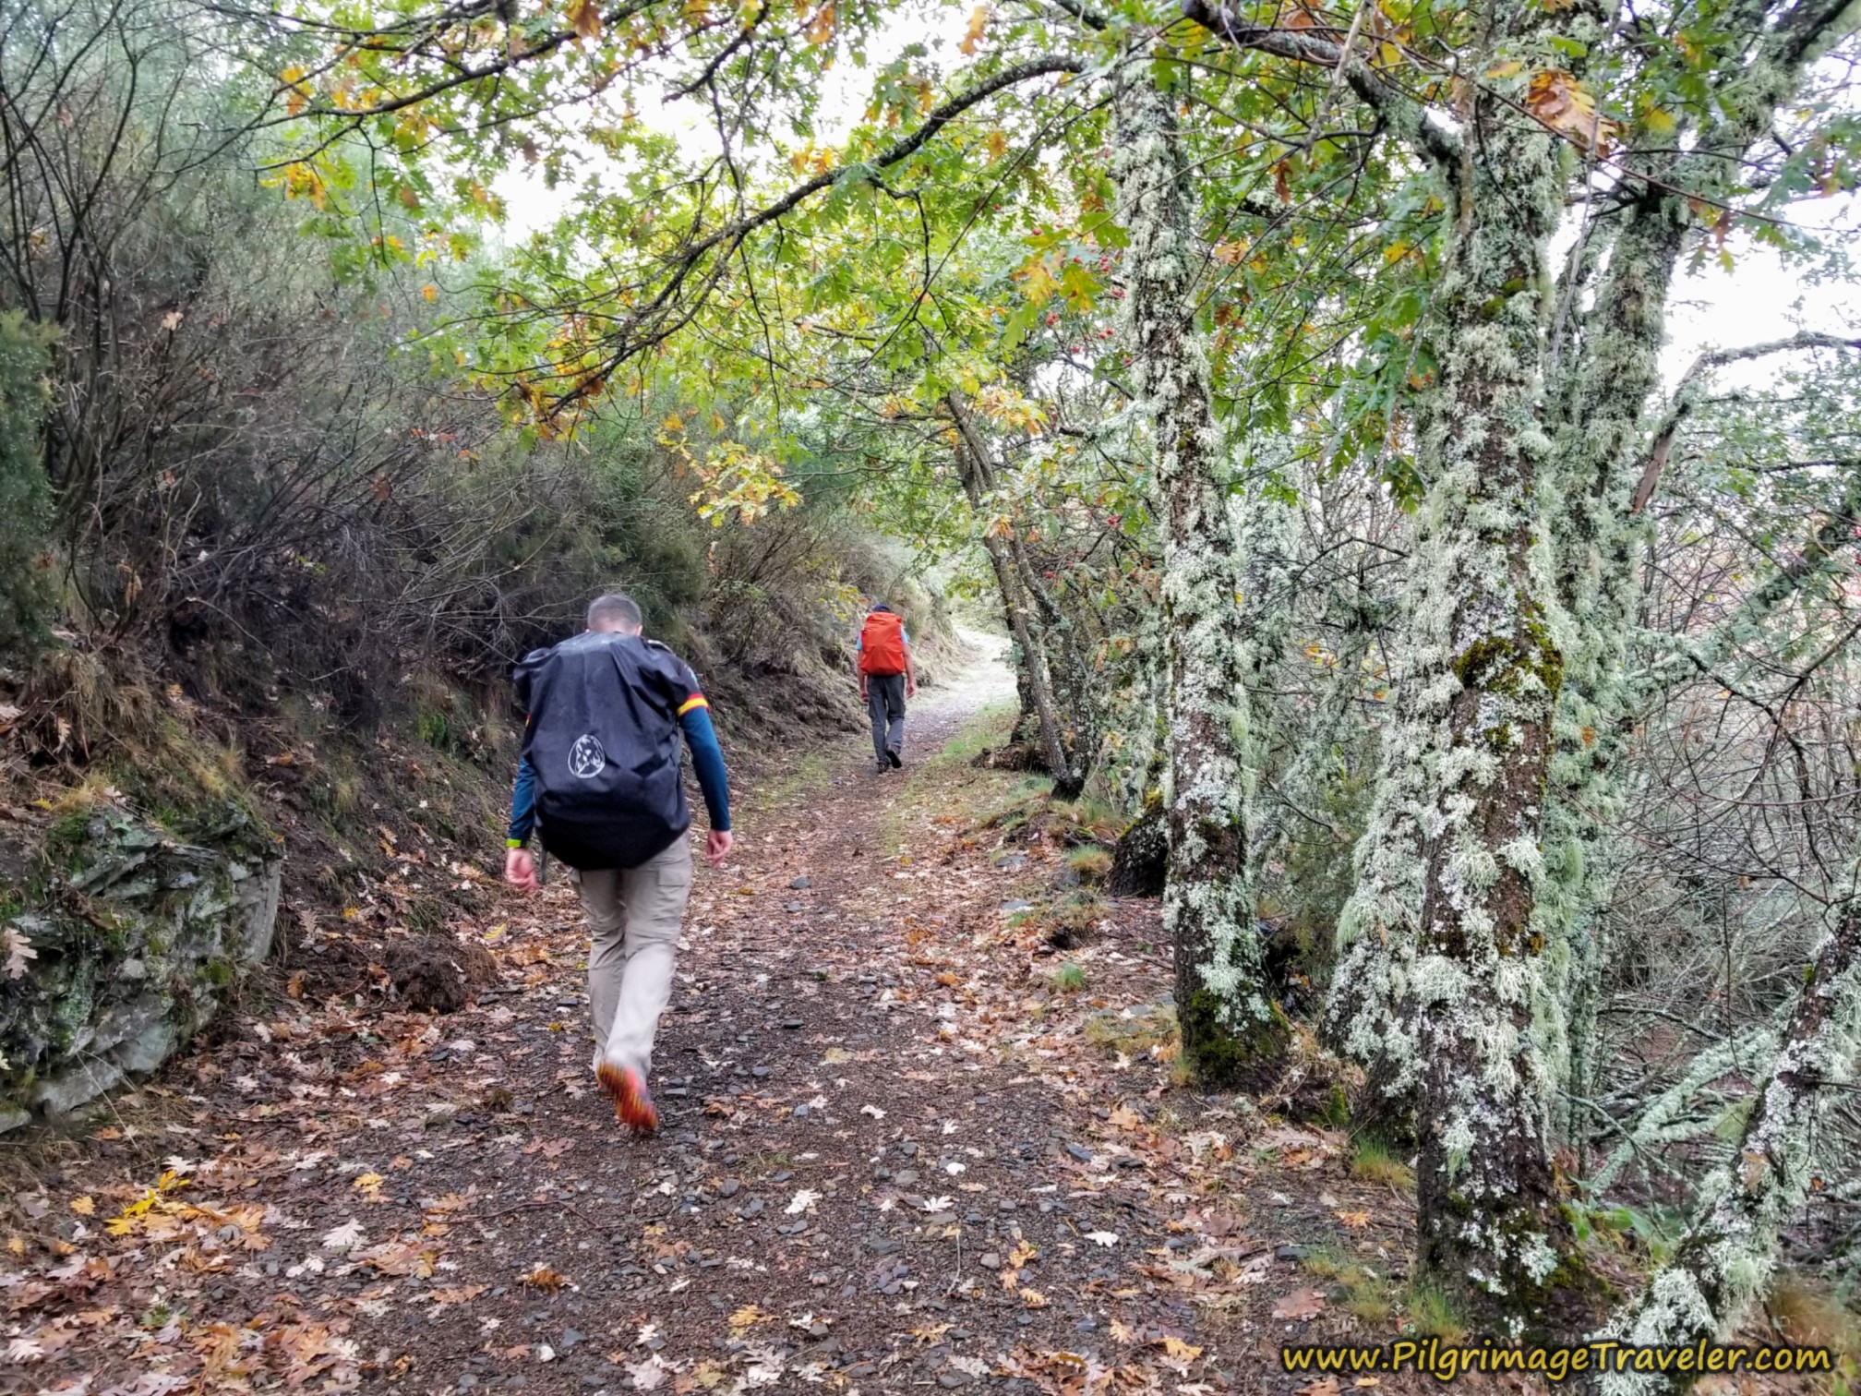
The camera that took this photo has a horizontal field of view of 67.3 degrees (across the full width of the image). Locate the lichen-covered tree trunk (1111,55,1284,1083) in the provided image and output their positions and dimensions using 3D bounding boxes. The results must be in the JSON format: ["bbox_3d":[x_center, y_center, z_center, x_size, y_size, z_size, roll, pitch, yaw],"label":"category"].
[{"bbox_3d":[0.878,-0.410,4.703,0.440,3.390,0.420,-5,3,0],"label":"lichen-covered tree trunk"}]

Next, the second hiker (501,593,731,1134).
[{"bbox_3d":[-0.999,0.498,4.500,0.730,1.680,0.720,0,3,3],"label":"second hiker"}]

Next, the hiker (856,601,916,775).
[{"bbox_3d":[-0.426,-0.108,13.900,0.600,1.730,0.650,0,3,3],"label":"hiker"}]

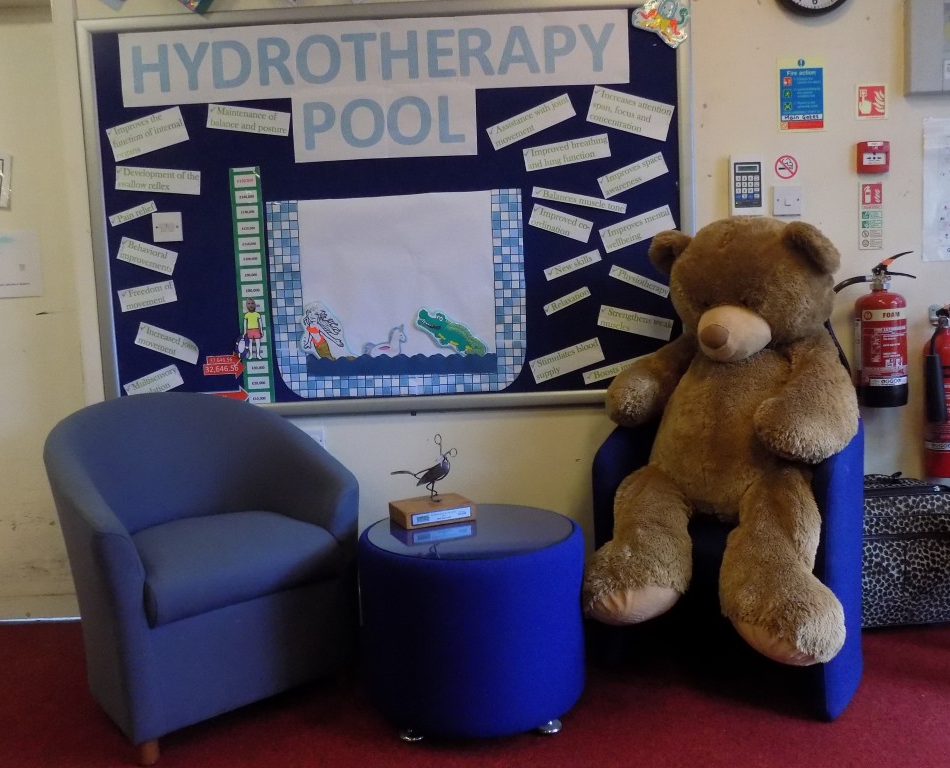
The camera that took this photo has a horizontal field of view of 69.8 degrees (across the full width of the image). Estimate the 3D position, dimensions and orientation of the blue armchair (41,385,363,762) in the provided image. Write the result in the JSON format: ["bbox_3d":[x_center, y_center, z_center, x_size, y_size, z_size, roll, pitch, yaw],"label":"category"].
[{"bbox_3d":[-0.739,0.415,1.809,0.641,0.727,0.661,-6,6,-40],"label":"blue armchair"}]

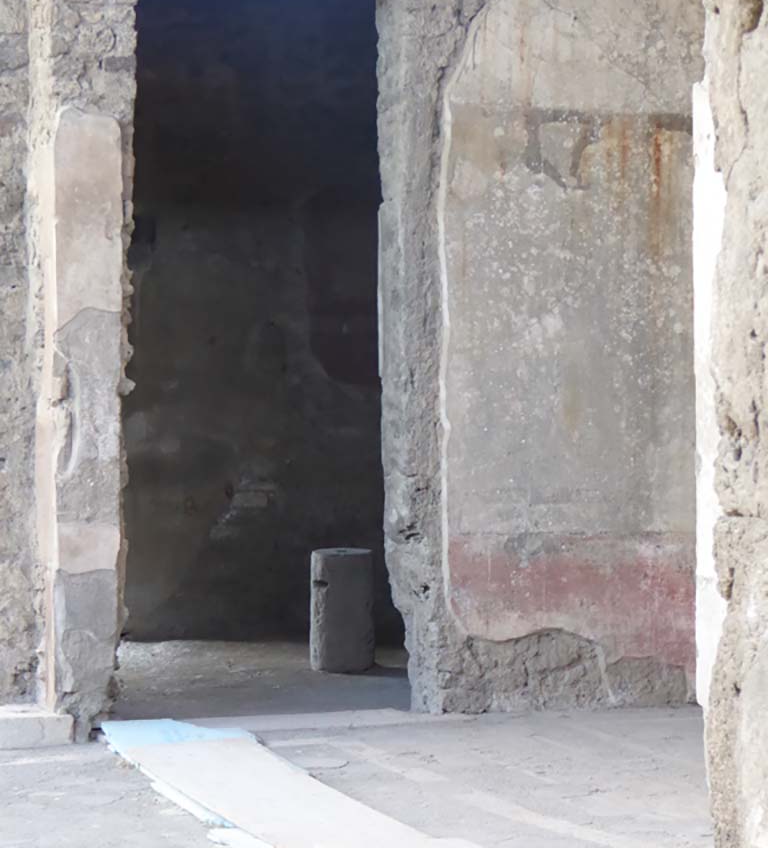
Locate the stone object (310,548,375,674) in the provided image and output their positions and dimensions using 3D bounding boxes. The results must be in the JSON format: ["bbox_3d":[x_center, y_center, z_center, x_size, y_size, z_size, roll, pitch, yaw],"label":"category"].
[{"bbox_3d":[-0.191,0.866,13.467,0.290,0.551,0.290,0,2,0],"label":"stone object"}]

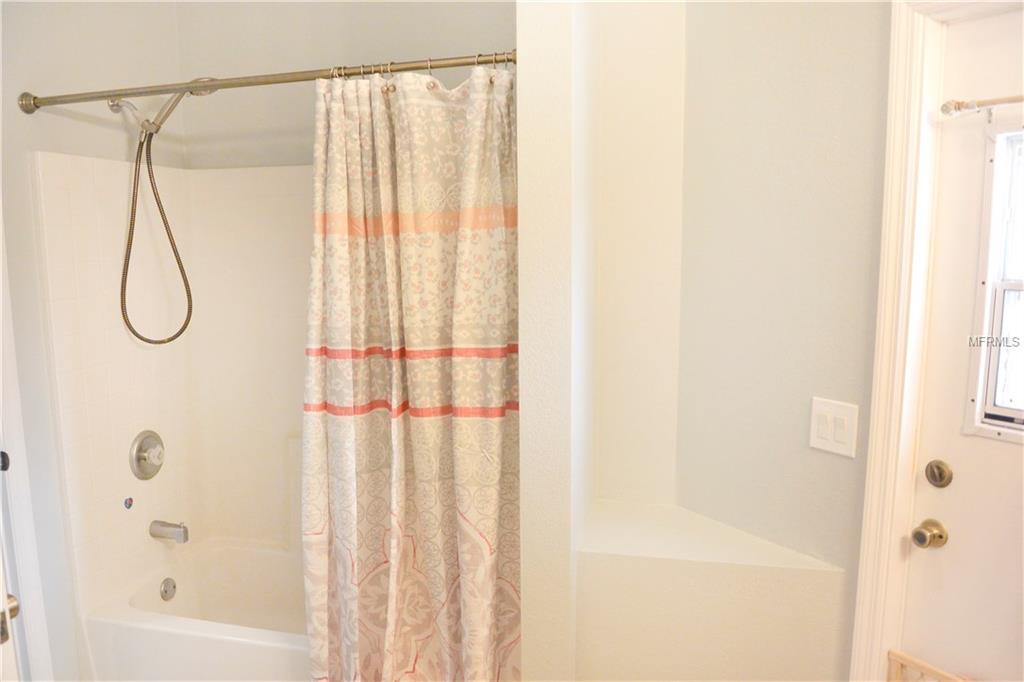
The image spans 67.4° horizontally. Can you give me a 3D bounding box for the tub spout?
[{"bbox_3d":[-1.224,0.683,2.749,0.124,0.064,0.050,2,9,16],"label":"tub spout"}]

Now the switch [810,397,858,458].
[{"bbox_3d":[0.736,0.199,1.758,0.010,0.118,0.119,-6,10,-34],"label":"switch"}]

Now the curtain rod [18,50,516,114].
[{"bbox_3d":[-0.681,-0.685,2.032,1.520,0.062,0.062,1,8,16],"label":"curtain rod"}]

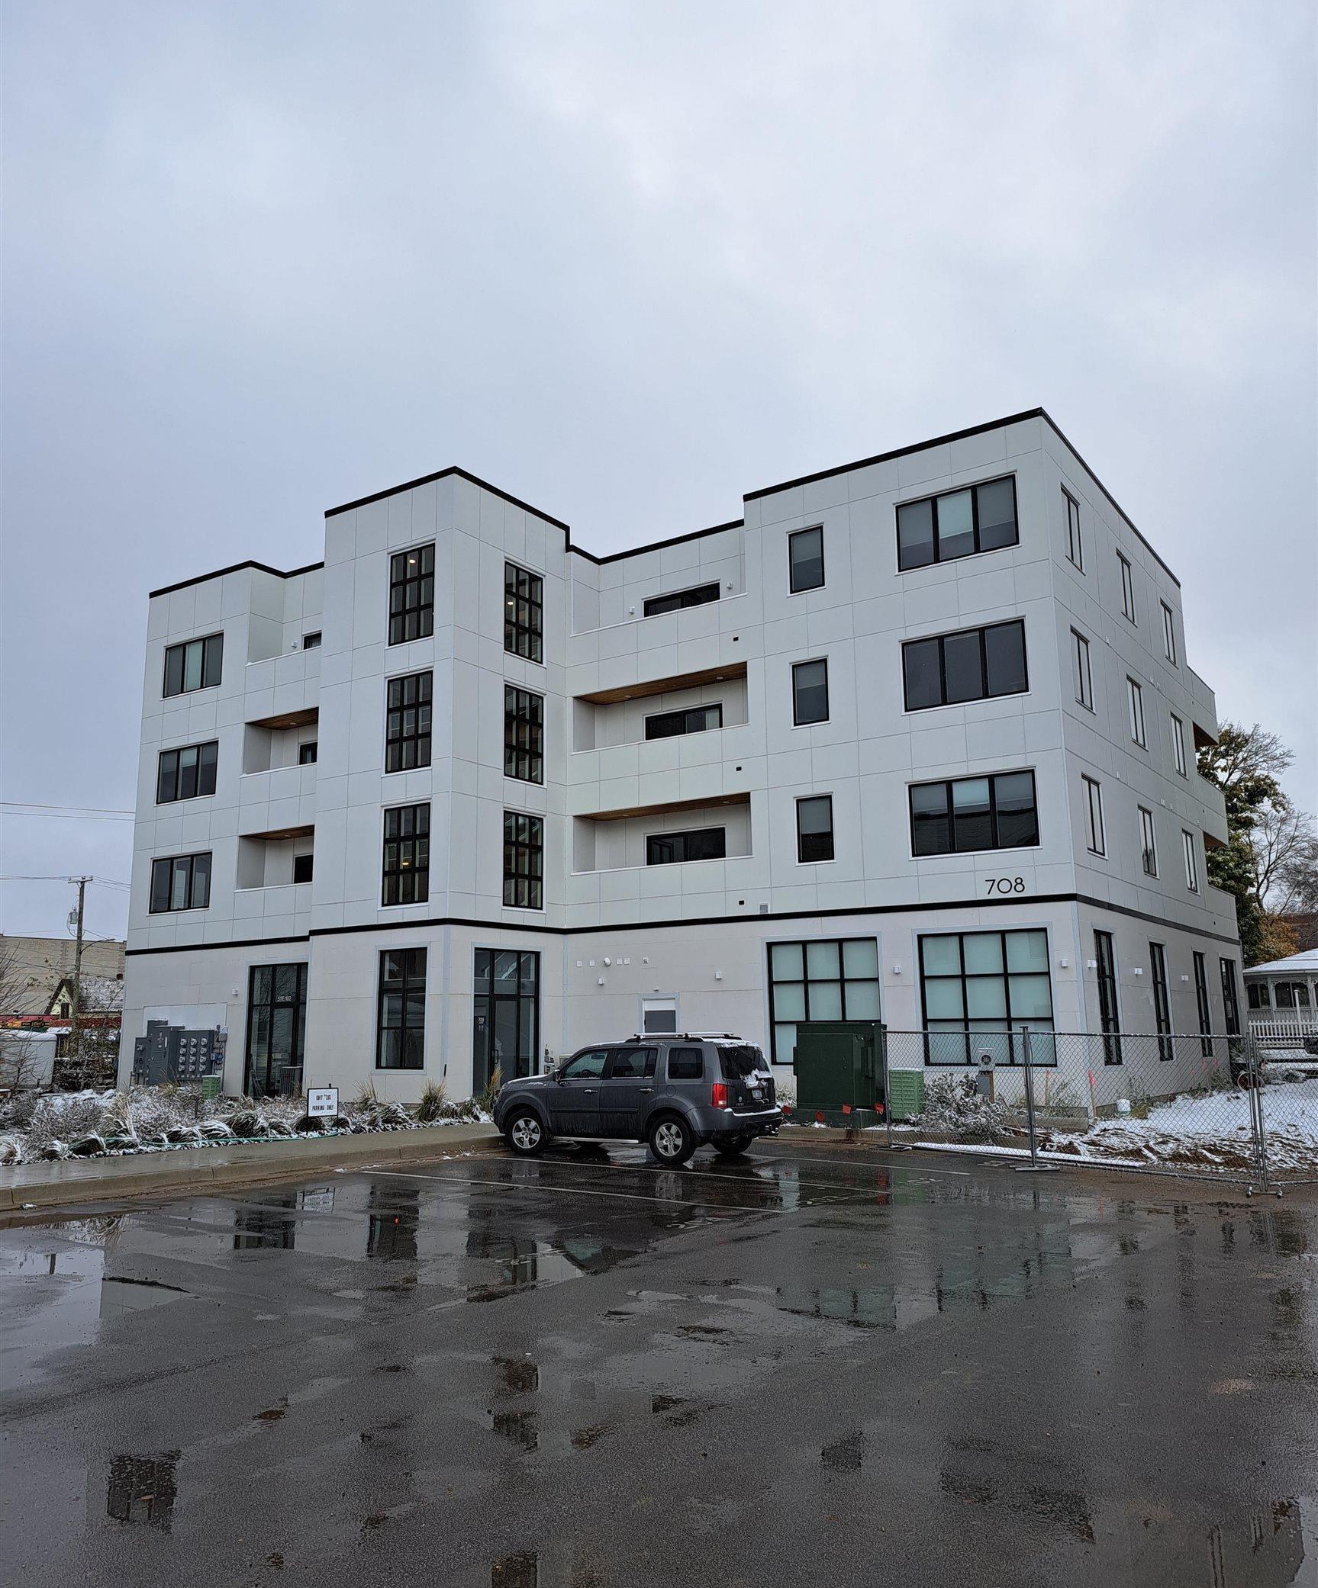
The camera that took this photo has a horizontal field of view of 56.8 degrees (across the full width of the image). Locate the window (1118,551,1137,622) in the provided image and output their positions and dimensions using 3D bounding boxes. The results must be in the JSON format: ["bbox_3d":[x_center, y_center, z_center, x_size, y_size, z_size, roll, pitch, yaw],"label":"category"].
[{"bbox_3d":[11.764,-5.170,30.760,0.150,1.592,1.289,-8,-13,34],"label":"window"}]

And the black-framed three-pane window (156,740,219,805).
[{"bbox_3d":[-13.886,-0.583,35.942,2.851,1.614,0.120,-8,-13,34],"label":"black-framed three-pane window"}]

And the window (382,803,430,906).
[{"bbox_3d":[-5.924,1.446,28.771,1.516,2.351,0.150,-8,-13,34],"label":"window"}]

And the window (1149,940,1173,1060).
[{"bbox_3d":[12.209,5.058,29.599,0.120,2.801,1.451,-8,-13,34],"label":"window"}]

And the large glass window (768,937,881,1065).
[{"bbox_3d":[3.643,4.606,26.916,2.688,2.698,0.150,-8,-13,34],"label":"large glass window"}]

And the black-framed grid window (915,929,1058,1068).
[{"bbox_3d":[6.689,4.205,24.955,2.737,2.693,0.120,-8,-13,34],"label":"black-framed grid window"}]

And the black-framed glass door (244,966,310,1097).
[{"bbox_3d":[-10.006,6.193,31.974,2.310,3.361,0.150,-8,-13,34],"label":"black-framed glass door"}]

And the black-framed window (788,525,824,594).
[{"bbox_3d":[3.524,-5.519,28.856,0.898,1.483,0.150,-8,-13,34],"label":"black-framed window"}]

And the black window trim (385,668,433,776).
[{"bbox_3d":[-5.984,-1.706,29.391,1.533,2.324,0.150,-8,-13,34],"label":"black window trim"}]

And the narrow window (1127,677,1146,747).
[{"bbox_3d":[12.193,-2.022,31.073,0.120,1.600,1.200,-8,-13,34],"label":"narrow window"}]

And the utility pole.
[{"bbox_3d":[-35.562,10.775,73.919,2.200,11.528,0.500,-8,-13,34],"label":"utility pole"}]

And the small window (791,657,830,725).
[{"bbox_3d":[3.542,-2.337,28.260,0.909,1.477,0.150,-8,-13,34],"label":"small window"}]

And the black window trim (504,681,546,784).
[{"bbox_3d":[-3.368,-1.448,30.297,0.150,2.300,1.440,-8,-13,34],"label":"black window trim"}]

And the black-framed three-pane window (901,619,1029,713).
[{"bbox_3d":[6.432,-2.667,25.663,2.686,1.543,0.150,-8,-13,34],"label":"black-framed three-pane window"}]

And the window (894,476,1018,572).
[{"bbox_3d":[6.415,-5.798,26.251,2.676,1.565,0.150,-8,-13,34],"label":"window"}]

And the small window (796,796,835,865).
[{"bbox_3d":[3.580,0.810,27.746,0.889,1.457,0.120,-8,-13,34],"label":"small window"}]

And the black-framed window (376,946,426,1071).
[{"bbox_3d":[-5.900,4.961,28.101,1.529,2.702,0.150,-8,-13,34],"label":"black-framed window"}]

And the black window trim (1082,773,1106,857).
[{"bbox_3d":[9.029,0.486,25.413,0.150,1.490,1.340,-8,-13,34],"label":"black window trim"}]

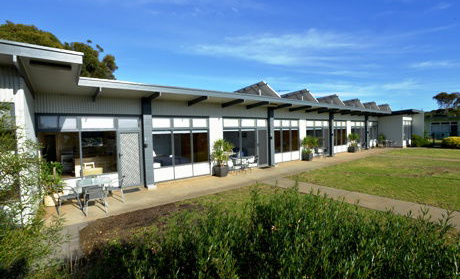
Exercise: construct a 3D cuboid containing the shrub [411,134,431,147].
[{"bbox_3d":[19.179,0.132,21.920,1.350,1.250,1.700,-3,2,-38],"label":"shrub"}]

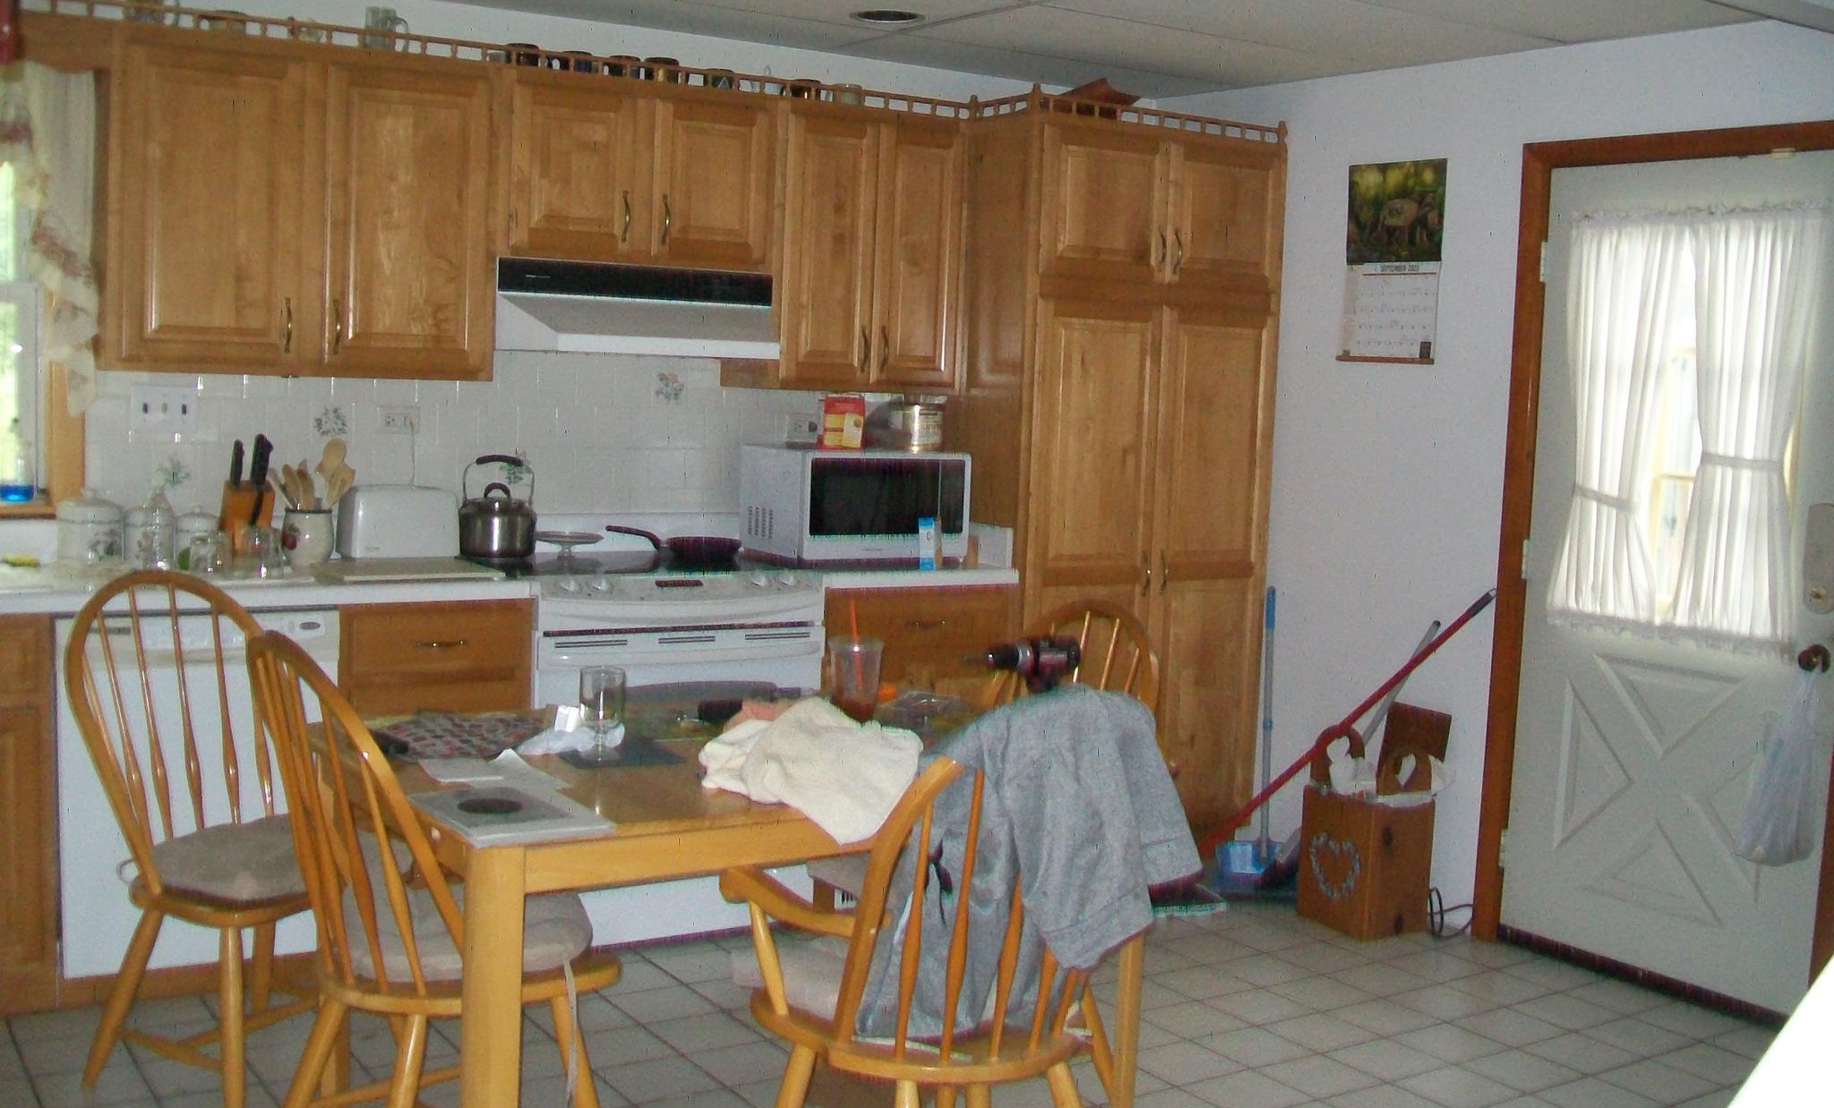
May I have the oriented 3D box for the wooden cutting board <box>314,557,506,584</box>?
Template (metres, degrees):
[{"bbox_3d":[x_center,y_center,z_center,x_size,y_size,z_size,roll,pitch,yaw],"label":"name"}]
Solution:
[{"bbox_3d":[-1.215,0.039,4.260,0.390,0.018,0.400,-1,7,-32],"label":"wooden cutting board"}]

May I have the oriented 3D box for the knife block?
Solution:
[{"bbox_3d":[-1.569,-0.077,4.220,0.107,0.190,0.150,-1,6,-33],"label":"knife block"}]

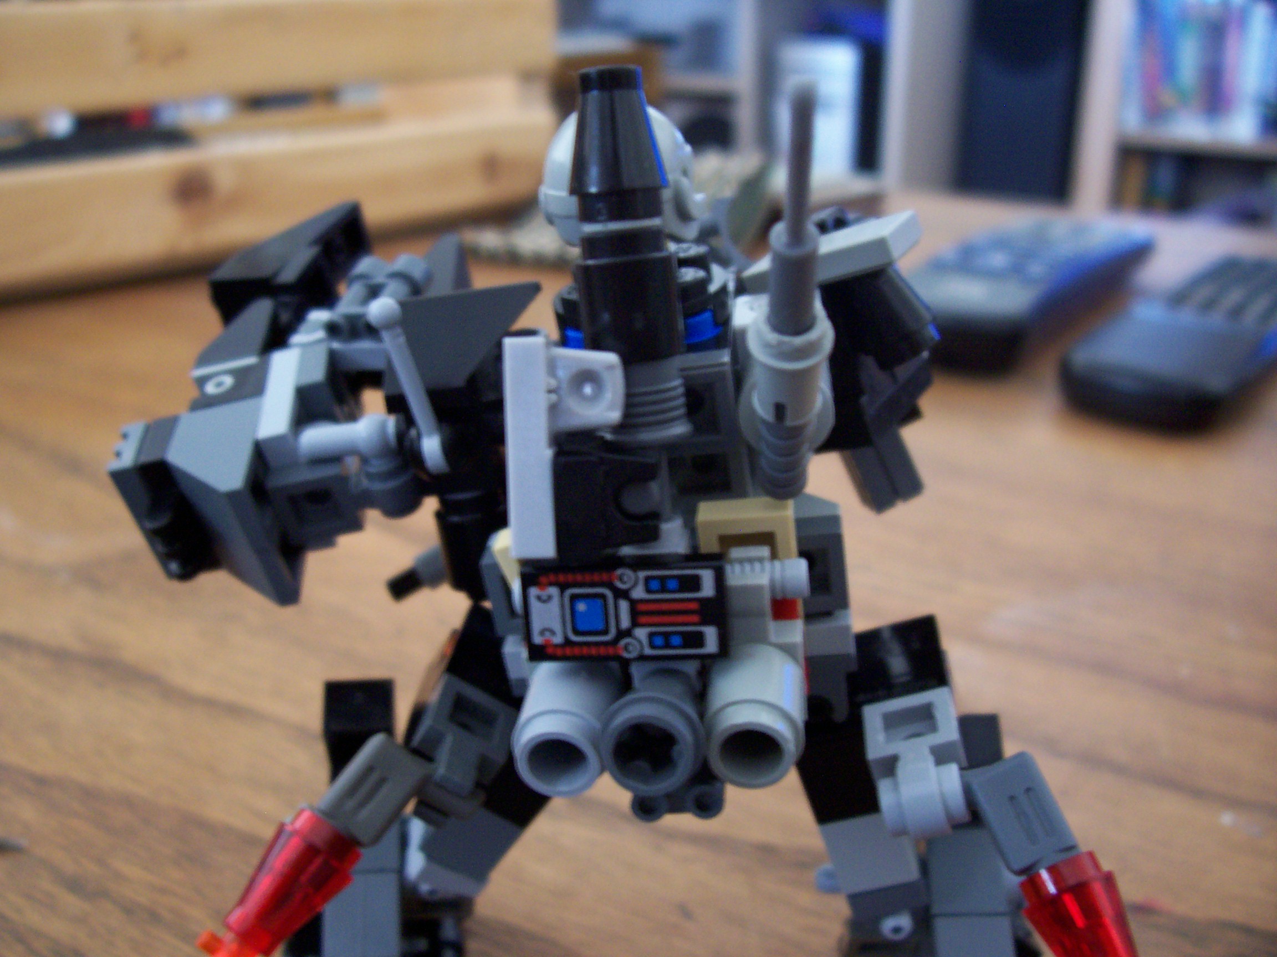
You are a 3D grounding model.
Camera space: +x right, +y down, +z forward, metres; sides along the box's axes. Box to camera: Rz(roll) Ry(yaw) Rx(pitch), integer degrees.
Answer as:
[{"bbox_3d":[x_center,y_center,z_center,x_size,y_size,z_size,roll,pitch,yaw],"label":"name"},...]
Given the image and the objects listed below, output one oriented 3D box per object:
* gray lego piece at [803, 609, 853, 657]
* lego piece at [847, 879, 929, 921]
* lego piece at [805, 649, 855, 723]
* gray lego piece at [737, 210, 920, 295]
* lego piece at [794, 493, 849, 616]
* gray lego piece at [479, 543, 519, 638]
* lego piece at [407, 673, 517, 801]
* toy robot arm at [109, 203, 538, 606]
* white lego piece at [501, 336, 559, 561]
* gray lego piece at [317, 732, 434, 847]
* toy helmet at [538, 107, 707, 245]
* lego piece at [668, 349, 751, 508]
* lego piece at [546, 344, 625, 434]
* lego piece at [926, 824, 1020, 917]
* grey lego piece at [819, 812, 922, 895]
[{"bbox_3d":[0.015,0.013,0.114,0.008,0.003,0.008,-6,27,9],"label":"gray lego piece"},{"bbox_3d":[0.026,0.043,0.135,0.008,0.003,0.008,-10,18,5],"label":"lego piece"},{"bbox_3d":[0.018,0.020,0.119,0.006,0.007,0.007,3,22,7],"label":"lego piece"},{"bbox_3d":[0.019,-0.022,0.124,0.016,0.003,0.008,-10,25,37],"label":"gray lego piece"},{"bbox_3d":[0.015,0.007,0.114,0.008,0.008,0.009,-6,27,9],"label":"lego piece"},{"bbox_3d":[-0.009,0.009,0.118,0.008,0.008,0.009,-6,27,9],"label":"gray lego piece"},{"bbox_3d":[-0.017,0.024,0.118,0.008,0.009,0.006,25,20,-5],"label":"lego piece"},{"bbox_3d":[-0.029,-0.008,0.122,0.034,0.030,0.030,3,22,7],"label":"toy robot arm"},{"bbox_3d":[-0.007,-0.003,0.094,0.003,0.016,0.008,1,17,9],"label":"white lego piece"},{"bbox_3d":[-0.024,0.028,0.114,0.006,0.006,0.010,30,62,26],"label":"gray lego piece"},{"bbox_3d":[-0.002,-0.028,0.118,0.014,0.013,0.014,2,20,20],"label":"toy helmet"},{"bbox_3d":[0.007,-0.005,0.121,0.008,0.016,0.008,3,22,7],"label":"lego piece"},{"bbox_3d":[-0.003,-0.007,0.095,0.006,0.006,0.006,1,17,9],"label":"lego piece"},{"bbox_3d":[0.035,0.041,0.135,0.008,0.009,0.008,-4,6,12],"label":"lego piece"},{"bbox_3d":[0.024,0.038,0.133,0.008,0.009,0.008,-17,23,10],"label":"grey lego piece"}]

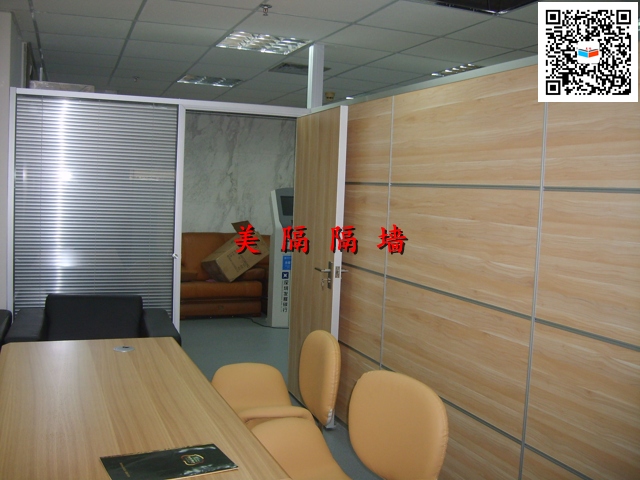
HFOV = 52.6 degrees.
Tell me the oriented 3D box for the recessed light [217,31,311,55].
[{"bbox_3d":[-0.405,-1.404,4.569,0.600,0.080,0.600,1,5,-21],"label":"recessed light"}]

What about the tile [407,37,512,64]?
[{"bbox_3d":[0.925,-1.307,4.399,0.600,0.020,0.600,0,5,-21],"label":"tile"}]

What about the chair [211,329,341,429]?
[{"bbox_3d":[-0.246,0.817,3.037,0.600,0.830,0.560,2,5,-9],"label":"chair"}]

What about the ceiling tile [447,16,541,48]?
[{"bbox_3d":[1.139,-1.253,3.846,0.600,0.020,0.600,0,5,-21],"label":"ceiling tile"}]

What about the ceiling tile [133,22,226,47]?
[{"bbox_3d":[-0.966,-1.381,4.356,0.600,0.020,0.600,1,5,-21],"label":"ceiling tile"}]

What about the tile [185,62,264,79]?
[{"bbox_3d":[-0.820,-1.487,5.678,0.600,0.020,0.600,1,5,-21],"label":"tile"}]

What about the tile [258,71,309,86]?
[{"bbox_3d":[-0.259,-1.483,5.891,0.600,0.020,0.600,1,5,-21],"label":"tile"}]

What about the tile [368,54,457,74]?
[{"bbox_3d":[0.714,-1.360,4.959,0.600,0.020,0.600,0,5,-21],"label":"tile"}]

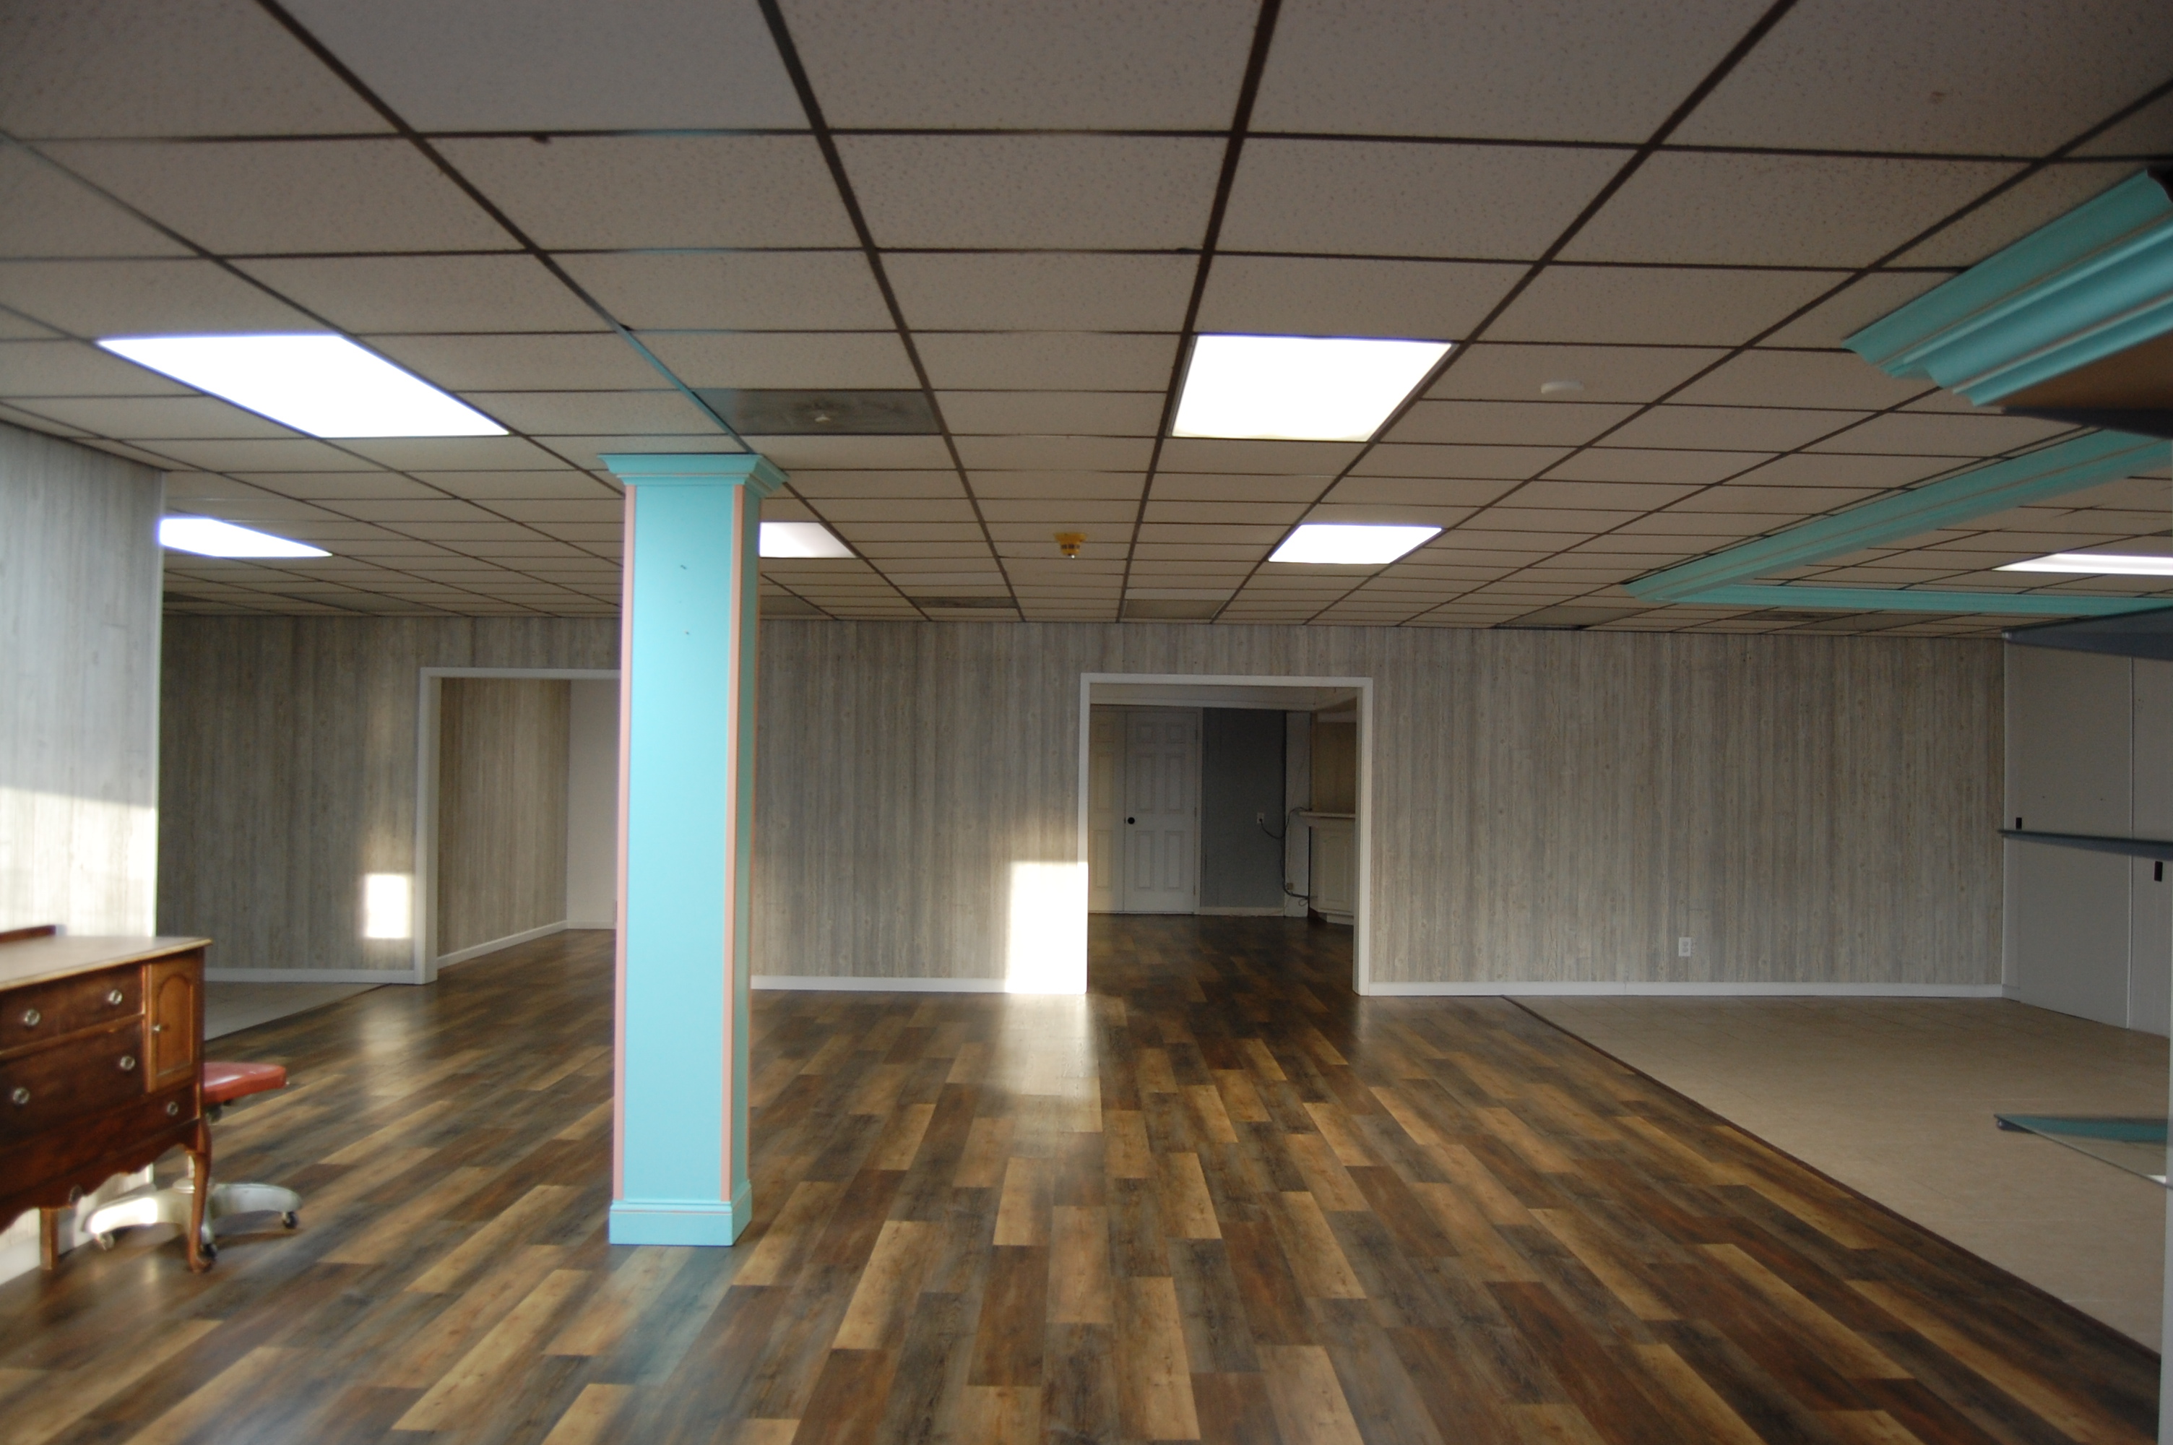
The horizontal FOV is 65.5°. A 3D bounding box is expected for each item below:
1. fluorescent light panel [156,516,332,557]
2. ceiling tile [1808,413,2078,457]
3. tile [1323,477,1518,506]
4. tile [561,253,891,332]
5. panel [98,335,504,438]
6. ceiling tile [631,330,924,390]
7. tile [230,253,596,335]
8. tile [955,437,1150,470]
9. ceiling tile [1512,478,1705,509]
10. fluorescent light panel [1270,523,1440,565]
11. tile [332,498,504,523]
[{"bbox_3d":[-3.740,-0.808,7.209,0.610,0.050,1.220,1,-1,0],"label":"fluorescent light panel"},{"bbox_3d":[2.351,-0.799,4.588,0.610,0.020,0.610,1,-1,0],"label":"ceiling tile"},{"bbox_3d":[1.127,-0.794,5.746,0.605,0.020,0.605,0,-1,0],"label":"tile"},{"bbox_3d":[-0.698,-0.859,3.354,0.605,0.020,0.600,1,-1,0],"label":"tile"},{"bbox_3d":[-1.915,-0.862,4.241,0.600,0.050,1.200,0,-1,0],"label":"panel"},{"bbox_3d":[-0.694,-0.847,3.930,0.600,0.025,0.600,1,-1,0],"label":"ceiling tile"},{"bbox_3d":[-1.305,-0.861,3.354,0.605,0.020,0.605,1,-1,0],"label":"tile"},{"bbox_3d":[-0.090,-0.815,5.144,0.605,0.020,0.605,0,-1,0],"label":"tile"},{"bbox_3d":[1.735,-0.790,5.780,0.605,0.020,0.605,1,-1,0],"label":"ceiling tile"},{"bbox_3d":[1.112,-0.774,7.170,0.600,0.060,1.200,1,-1,0],"label":"fluorescent light panel"},{"bbox_3d":[-2.533,-0.812,6.329,0.605,0.020,0.605,0,-1,0],"label":"tile"}]

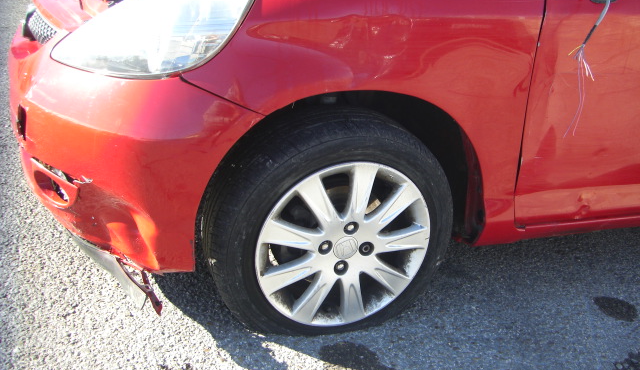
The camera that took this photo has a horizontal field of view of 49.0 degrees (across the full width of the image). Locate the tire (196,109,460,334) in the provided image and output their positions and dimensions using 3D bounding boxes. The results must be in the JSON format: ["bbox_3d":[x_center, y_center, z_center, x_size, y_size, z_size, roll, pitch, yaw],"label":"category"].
[{"bbox_3d":[0.030,0.091,1.645,0.584,0.560,0.205,-3,25,-19],"label":"tire"}]

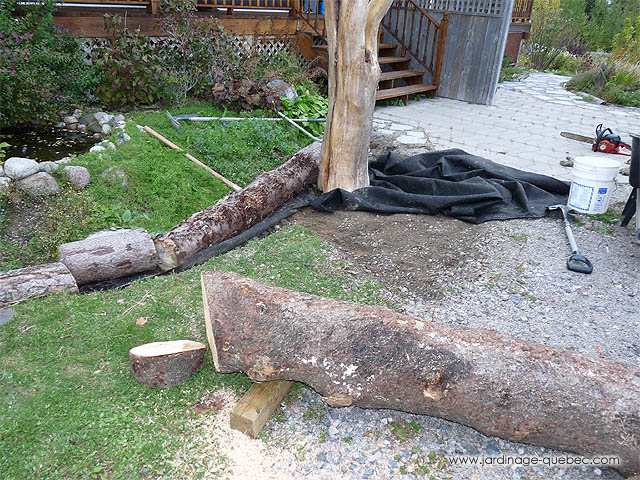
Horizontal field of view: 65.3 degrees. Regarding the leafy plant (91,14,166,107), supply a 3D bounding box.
[{"bbox_3d":[-2.307,-2.219,6.150,0.850,1.060,0.720,1,26,-5],"label":"leafy plant"}]

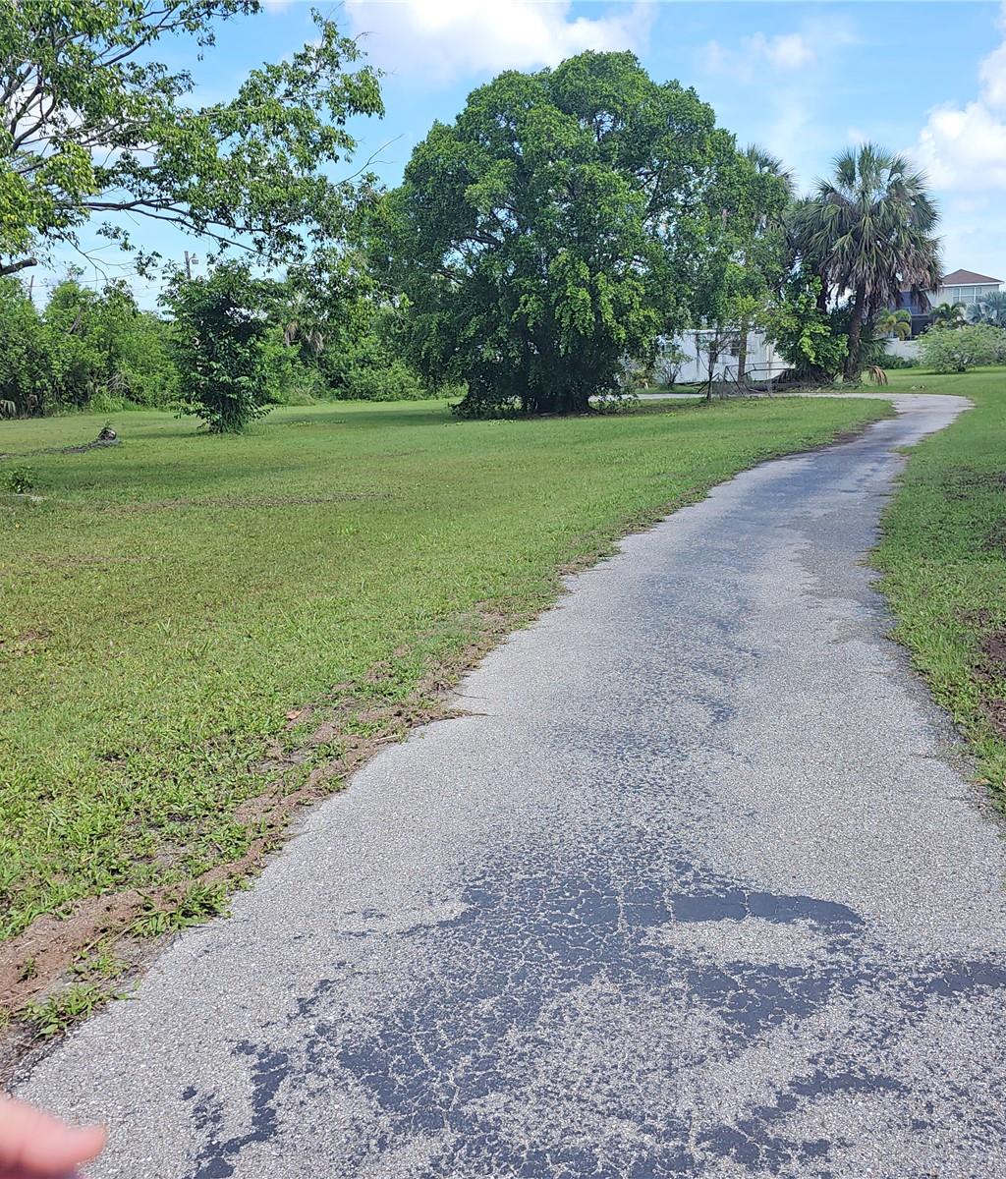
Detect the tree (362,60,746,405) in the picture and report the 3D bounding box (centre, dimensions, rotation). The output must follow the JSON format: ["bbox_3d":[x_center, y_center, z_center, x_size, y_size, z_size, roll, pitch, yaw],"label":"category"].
[{"bbox_3d":[1.585,-8.171,24.277,9.167,7.965,8.709,1,13,3],"label":"tree"}]

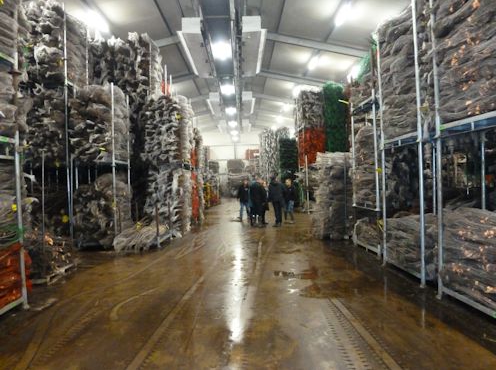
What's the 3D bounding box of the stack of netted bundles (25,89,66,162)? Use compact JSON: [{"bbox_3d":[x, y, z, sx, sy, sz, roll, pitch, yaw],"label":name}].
[{"bbox_3d":[-5.170,-1.520,9.250,1.100,1.980,1.150,-2,1,-1],"label":"stack of netted bundles"}]

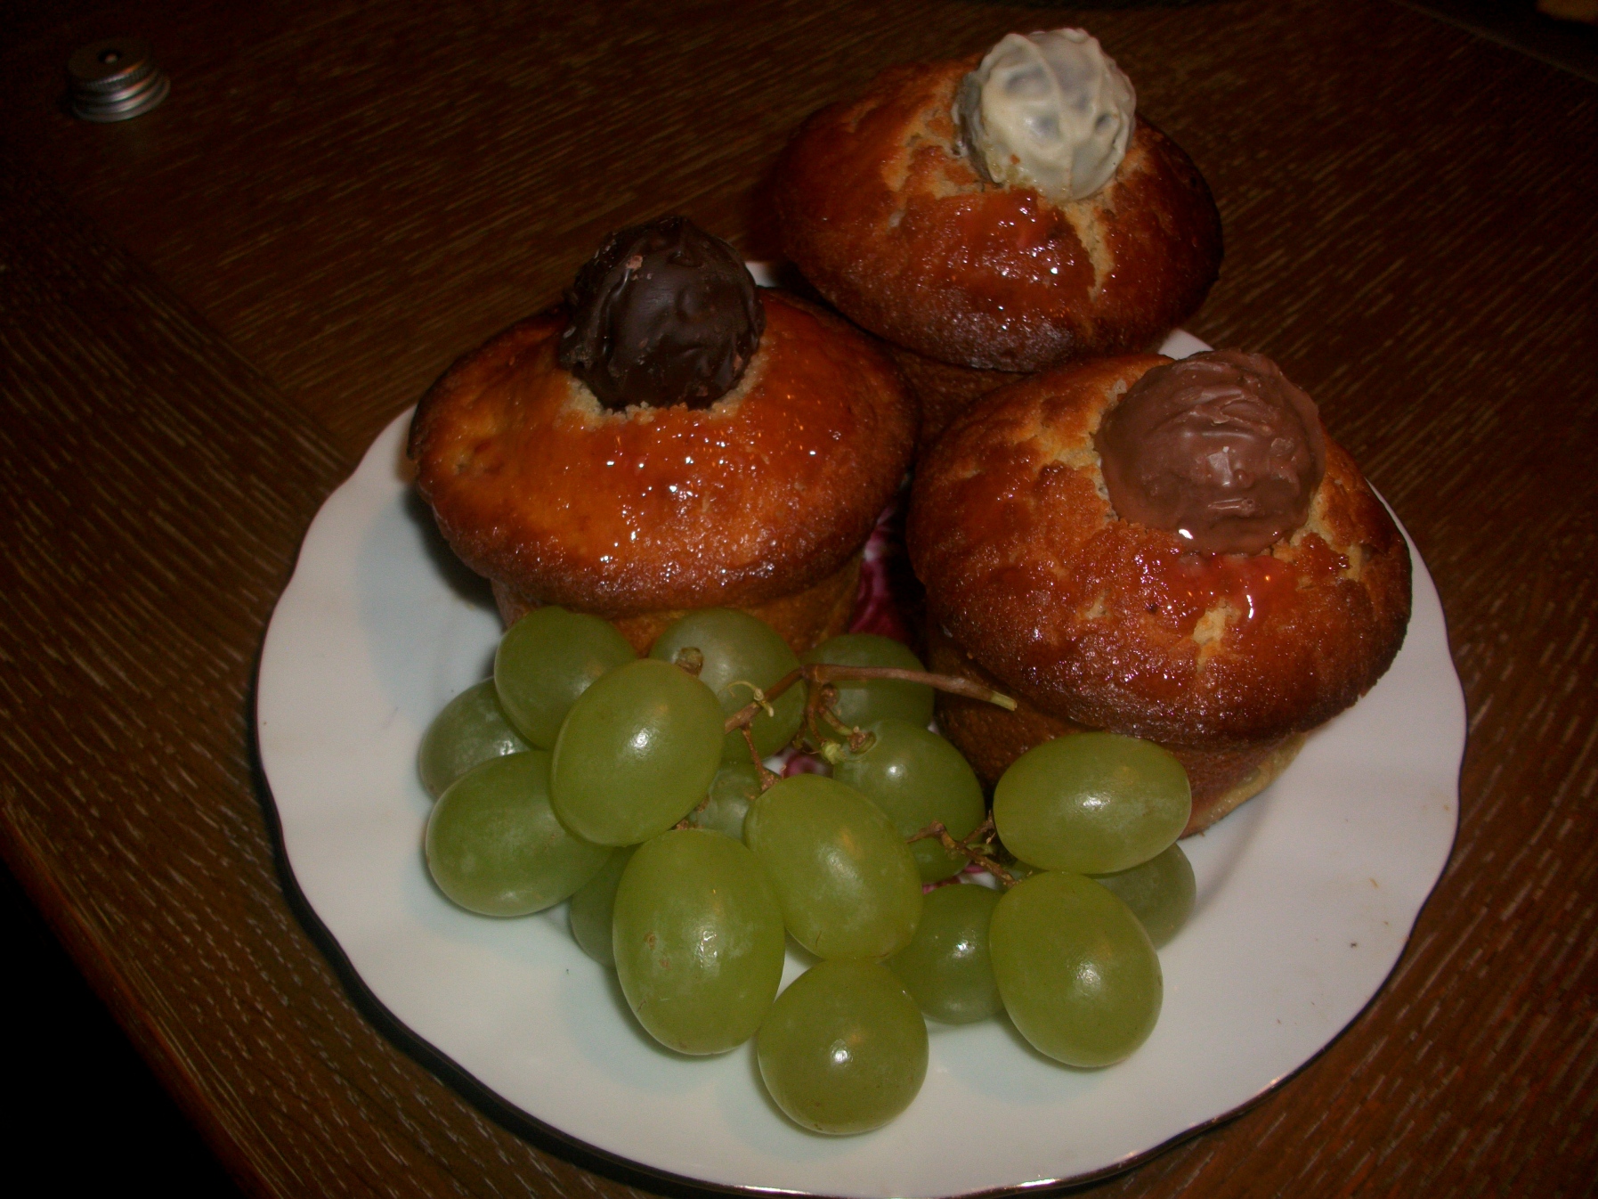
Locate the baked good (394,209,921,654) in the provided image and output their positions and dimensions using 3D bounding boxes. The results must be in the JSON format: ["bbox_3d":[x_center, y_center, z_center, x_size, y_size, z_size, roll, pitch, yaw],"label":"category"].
[{"bbox_3d":[-0.021,-0.024,0.239,0.082,0.080,0.082,-4,45,-5],"label":"baked good"}]

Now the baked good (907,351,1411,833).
[{"bbox_3d":[0.058,-0.008,0.229,0.080,0.074,0.080,19,51,13],"label":"baked good"}]

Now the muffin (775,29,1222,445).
[{"bbox_3d":[0.038,-0.067,0.272,0.083,0.086,0.083,12,48,5],"label":"muffin"}]

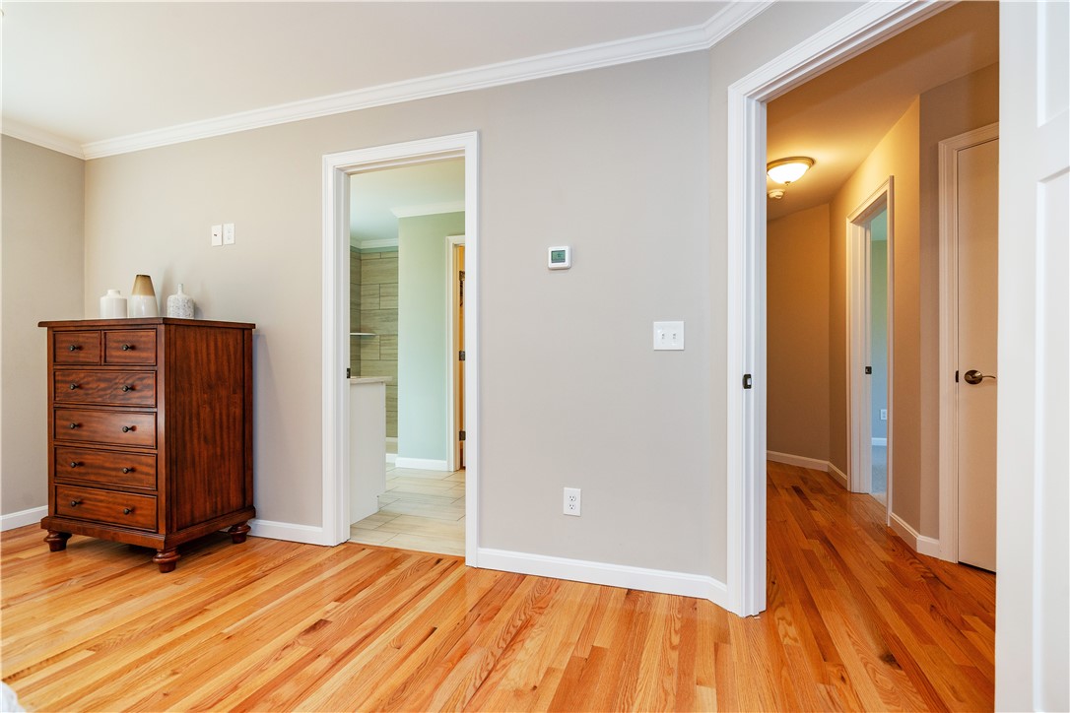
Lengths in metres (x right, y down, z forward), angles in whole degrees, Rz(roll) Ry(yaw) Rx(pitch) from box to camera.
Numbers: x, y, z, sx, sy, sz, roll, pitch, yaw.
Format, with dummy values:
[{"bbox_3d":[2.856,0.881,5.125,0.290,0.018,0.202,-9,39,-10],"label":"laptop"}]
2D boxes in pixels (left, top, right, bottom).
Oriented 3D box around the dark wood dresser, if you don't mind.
[{"bbox_3d":[-2.096,0.420,2.597,0.899,1.202,0.502,0,0,17],"label":"dark wood dresser"}]

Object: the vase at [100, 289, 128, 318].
[{"bbox_3d":[-2.374,-0.278,2.681,0.114,0.194,0.114,0,0,17],"label":"vase"}]

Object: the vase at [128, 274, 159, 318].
[{"bbox_3d":[-2.145,-0.314,2.611,0.123,0.265,0.123,0,0,17],"label":"vase"}]

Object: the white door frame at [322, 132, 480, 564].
[{"bbox_3d":[-0.693,-0.035,2.504,0.911,2.110,0.140,0,0,17],"label":"white door frame"}]

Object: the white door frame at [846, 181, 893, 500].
[{"bbox_3d":[2.312,-0.018,3.199,0.140,2.083,0.792,0,0,18],"label":"white door frame"}]

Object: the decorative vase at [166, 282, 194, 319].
[{"bbox_3d":[-1.943,-0.290,2.612,0.123,0.216,0.123,0,0,17],"label":"decorative vase"}]

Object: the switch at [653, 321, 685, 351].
[{"bbox_3d":[0.579,-0.087,2.048,0.124,0.123,0.014,0,0,17],"label":"switch"}]

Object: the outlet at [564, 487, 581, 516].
[{"bbox_3d":[0.173,0.666,2.176,0.080,0.130,0.008,0,0,17],"label":"outlet"}]

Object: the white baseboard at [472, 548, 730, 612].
[{"bbox_3d":[0.251,0.971,2.109,1.126,0.096,0.090,0,0,17],"label":"white baseboard"}]

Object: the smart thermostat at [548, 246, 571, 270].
[{"bbox_3d":[0.114,-0.451,2.184,0.098,0.099,0.027,0,0,17],"label":"smart thermostat"}]

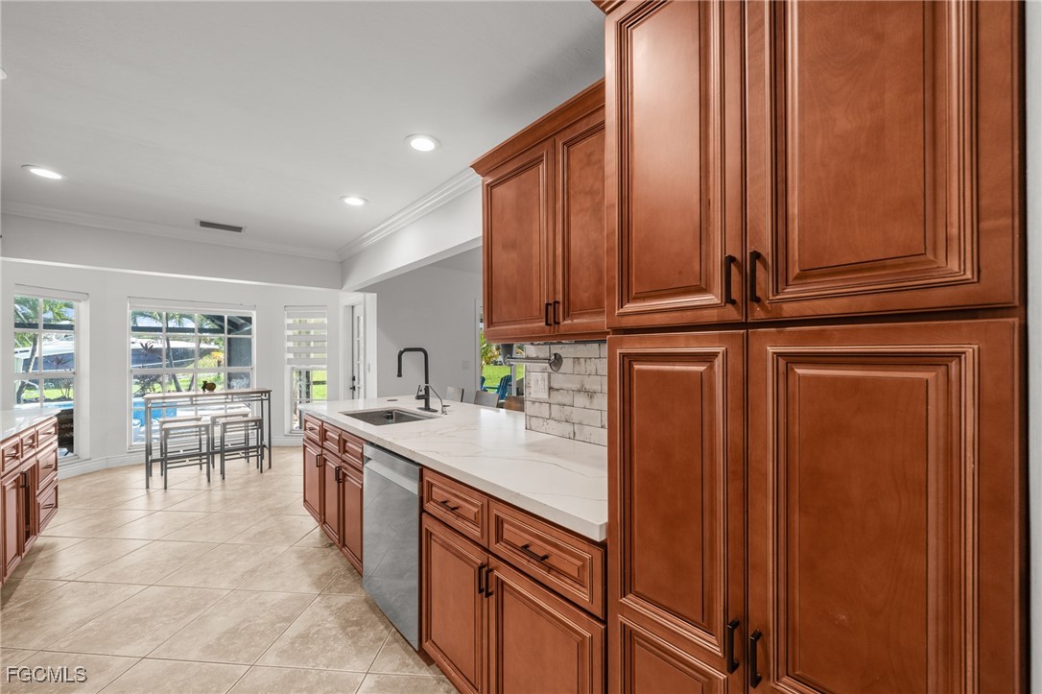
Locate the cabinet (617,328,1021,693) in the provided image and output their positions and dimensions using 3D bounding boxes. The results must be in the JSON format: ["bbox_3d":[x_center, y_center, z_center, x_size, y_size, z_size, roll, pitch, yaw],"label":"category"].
[{"bbox_3d":[0.634,0.628,0.876,0.625,1.308,0.610,2,-2,-43],"label":"cabinet"}]

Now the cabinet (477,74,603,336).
[{"bbox_3d":[0.217,-0.444,1.567,0.375,0.854,0.940,2,-2,-43],"label":"cabinet"}]

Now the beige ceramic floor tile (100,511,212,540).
[{"bbox_3d":[-2.713,1.341,2.825,0.471,0.012,0.471,0,-2,3],"label":"beige ceramic floor tile"}]

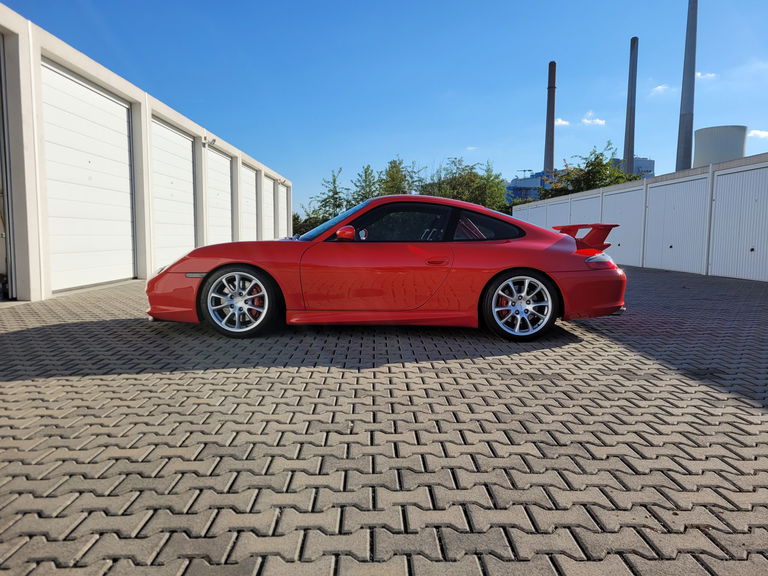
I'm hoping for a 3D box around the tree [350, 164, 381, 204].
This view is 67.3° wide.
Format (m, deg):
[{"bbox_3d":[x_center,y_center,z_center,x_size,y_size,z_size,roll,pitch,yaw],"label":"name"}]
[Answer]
[{"bbox_3d":[-1.224,-5.590,39.659,2.400,5.716,2.400,1,5,0],"label":"tree"}]

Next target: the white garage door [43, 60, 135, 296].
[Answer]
[{"bbox_3d":[-4.758,-1.613,9.304,0.100,3.200,3.200,1,5,-1],"label":"white garage door"}]

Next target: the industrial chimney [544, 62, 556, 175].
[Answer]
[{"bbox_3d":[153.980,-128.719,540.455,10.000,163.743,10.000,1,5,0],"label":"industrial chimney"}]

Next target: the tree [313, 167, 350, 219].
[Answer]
[{"bbox_3d":[-3.525,-5.353,38.678,2.800,5.375,2.800,1,5,0],"label":"tree"}]

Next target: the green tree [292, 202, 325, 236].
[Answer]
[{"bbox_3d":[-4.685,-3.792,35.808,2.300,2.759,2.300,1,5,0],"label":"green tree"}]

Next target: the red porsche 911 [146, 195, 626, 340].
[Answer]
[{"bbox_3d":[0.049,-0.265,5.619,4.435,1.275,1.800,1,5,0],"label":"red porsche 911"}]

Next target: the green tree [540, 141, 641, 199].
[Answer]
[{"bbox_3d":[14.019,-6.213,39.588,6.800,7.275,5.500,1,5,0],"label":"green tree"}]

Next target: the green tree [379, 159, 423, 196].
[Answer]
[{"bbox_3d":[1.095,-5.812,39.636,3.200,6.209,3.200,1,5,0],"label":"green tree"}]

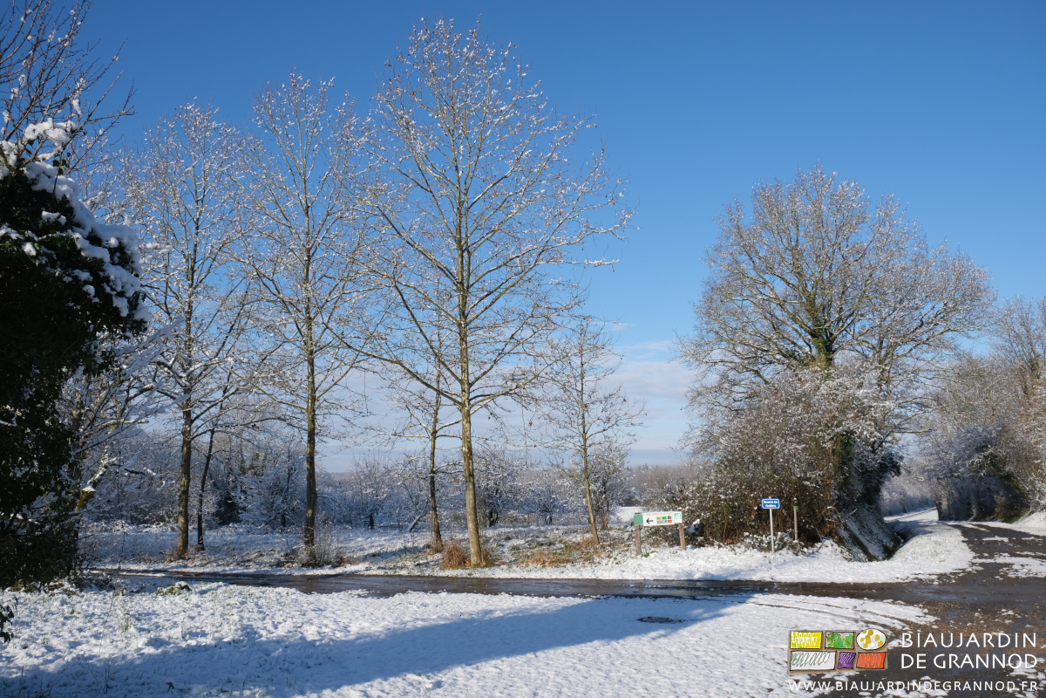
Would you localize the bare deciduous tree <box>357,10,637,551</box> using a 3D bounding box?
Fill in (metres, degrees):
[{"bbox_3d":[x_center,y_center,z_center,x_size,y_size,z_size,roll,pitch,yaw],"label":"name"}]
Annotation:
[{"bbox_3d":[-0.742,-1.811,19.343,6.835,13.886,6.152,-1,-10,0],"label":"bare deciduous tree"}]

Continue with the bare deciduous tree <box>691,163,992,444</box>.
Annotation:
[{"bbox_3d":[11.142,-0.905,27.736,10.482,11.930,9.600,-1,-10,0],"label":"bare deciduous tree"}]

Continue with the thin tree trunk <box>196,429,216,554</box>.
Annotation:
[{"bbox_3d":[-10.692,4.707,26.471,0.600,4.084,0.459,-1,-10,0],"label":"thin tree trunk"}]

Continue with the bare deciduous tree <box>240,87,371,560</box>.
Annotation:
[{"bbox_3d":[-5.833,-1.190,21.124,3.599,13.510,3.599,-1,-10,0],"label":"bare deciduous tree"}]

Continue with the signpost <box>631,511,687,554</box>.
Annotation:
[{"bbox_3d":[3.632,4.849,20.929,1.550,1.130,0.130,4,-12,-26],"label":"signpost"}]

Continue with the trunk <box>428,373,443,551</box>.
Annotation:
[{"bbox_3d":[-2.635,3.340,23.595,0.425,5.352,0.378,-1,-10,0],"label":"trunk"}]

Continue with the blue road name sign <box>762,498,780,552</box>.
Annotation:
[{"bbox_3d":[6.322,4.471,19.962,0.460,1.398,0.070,-5,-11,17],"label":"blue road name sign"}]

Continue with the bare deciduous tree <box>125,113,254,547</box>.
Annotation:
[{"bbox_3d":[-10.219,-0.920,24.042,3.794,14.241,3.604,-1,-10,0],"label":"bare deciduous tree"}]

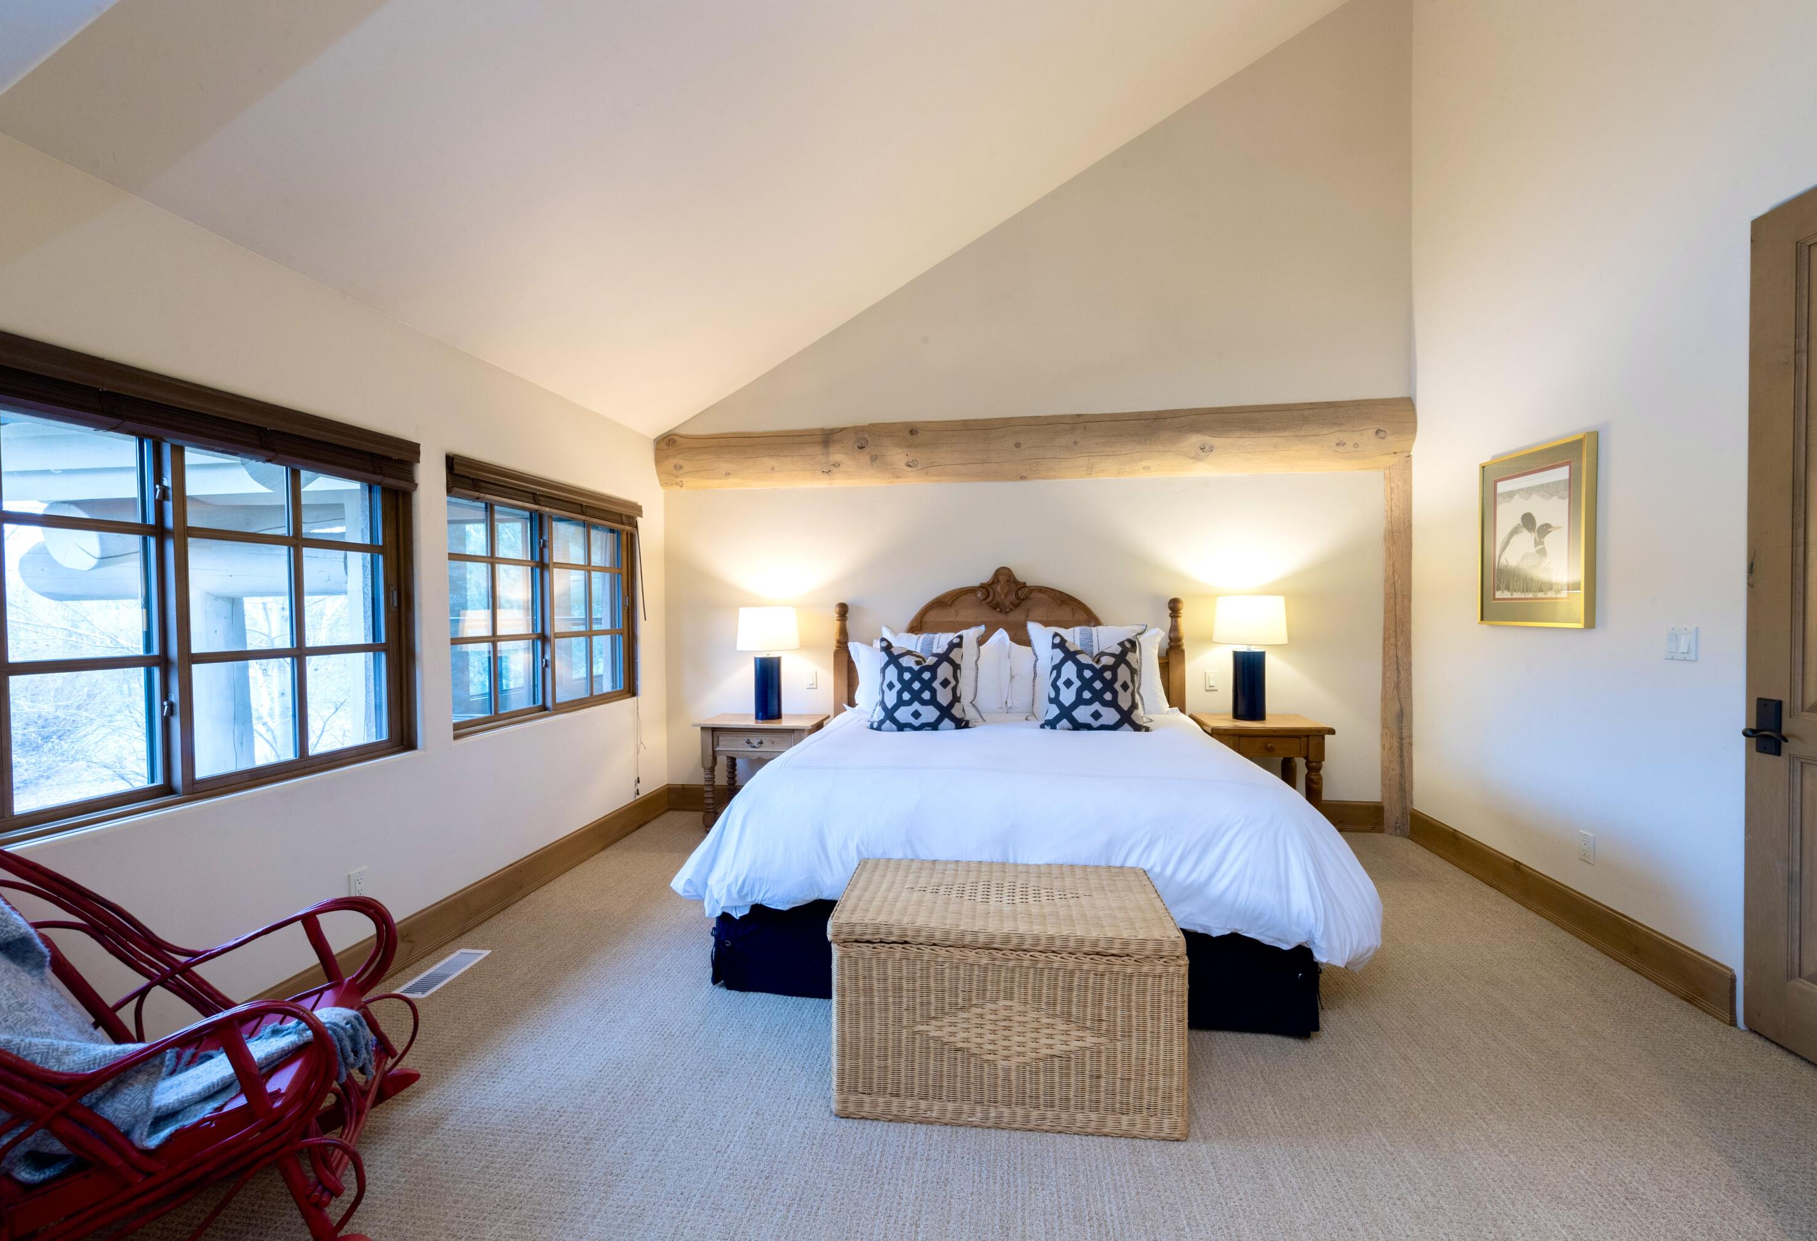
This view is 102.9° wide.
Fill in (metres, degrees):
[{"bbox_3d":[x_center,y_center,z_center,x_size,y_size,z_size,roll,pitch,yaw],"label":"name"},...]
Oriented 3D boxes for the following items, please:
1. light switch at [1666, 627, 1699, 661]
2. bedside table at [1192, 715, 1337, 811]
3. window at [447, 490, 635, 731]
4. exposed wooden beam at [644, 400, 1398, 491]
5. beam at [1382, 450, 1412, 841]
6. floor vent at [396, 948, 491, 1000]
[{"bbox_3d":[2.617,0.079,2.450,0.012,0.116,0.116,0,1,8],"label":"light switch"},{"bbox_3d":[1.945,0.902,4.025,0.630,0.687,0.490,0,1,8],"label":"bedside table"},{"bbox_3d":[-1.839,-0.058,3.767,0.110,1.080,1.560,0,1,8],"label":"window"},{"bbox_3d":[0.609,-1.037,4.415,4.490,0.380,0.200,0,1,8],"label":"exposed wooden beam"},{"bbox_3d":[2.779,0.167,4.129,0.155,2.135,0.130,0,1,8],"label":"beam"},{"bbox_3d":[-1.726,1.304,2.698,0.135,0.013,0.337,0,1,8],"label":"floor vent"}]

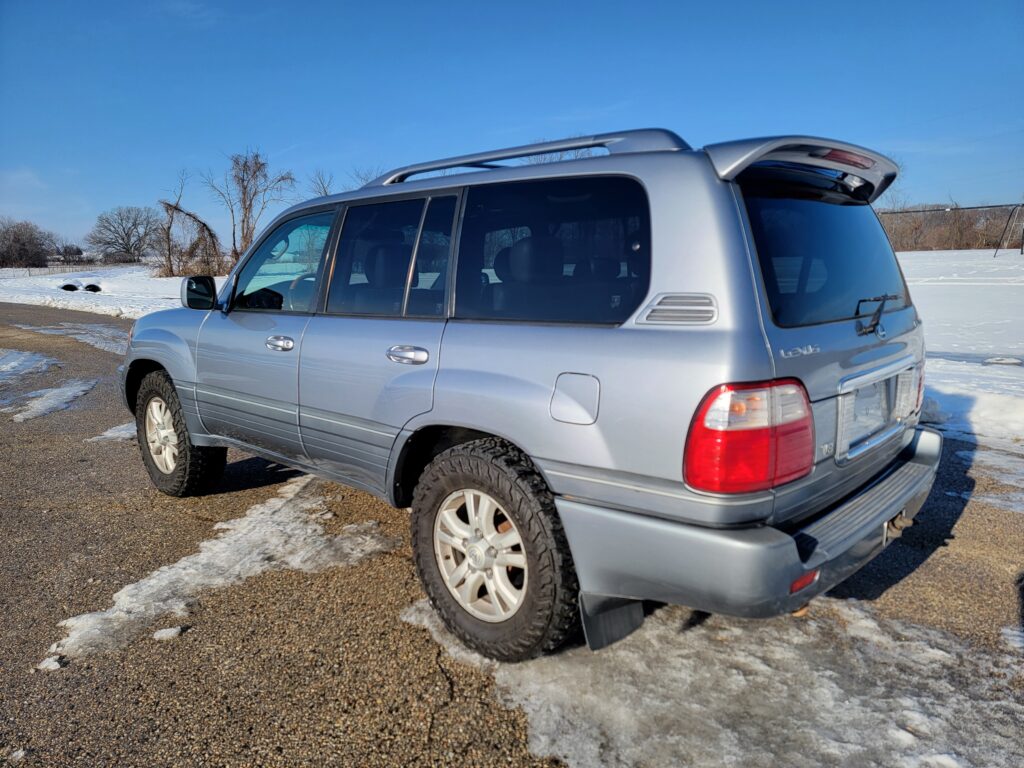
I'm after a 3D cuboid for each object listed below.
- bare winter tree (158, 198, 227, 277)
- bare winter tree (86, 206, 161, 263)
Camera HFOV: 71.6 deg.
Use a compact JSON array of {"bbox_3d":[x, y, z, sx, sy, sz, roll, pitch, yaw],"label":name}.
[{"bbox_3d":[-22.500,-10.317,50.000,4.370,5.490,3.600,-5,10,-23],"label":"bare winter tree"},{"bbox_3d":[-76.606,-29.380,140.000,13.500,11.000,13.000,-6,11,-29],"label":"bare winter tree"}]

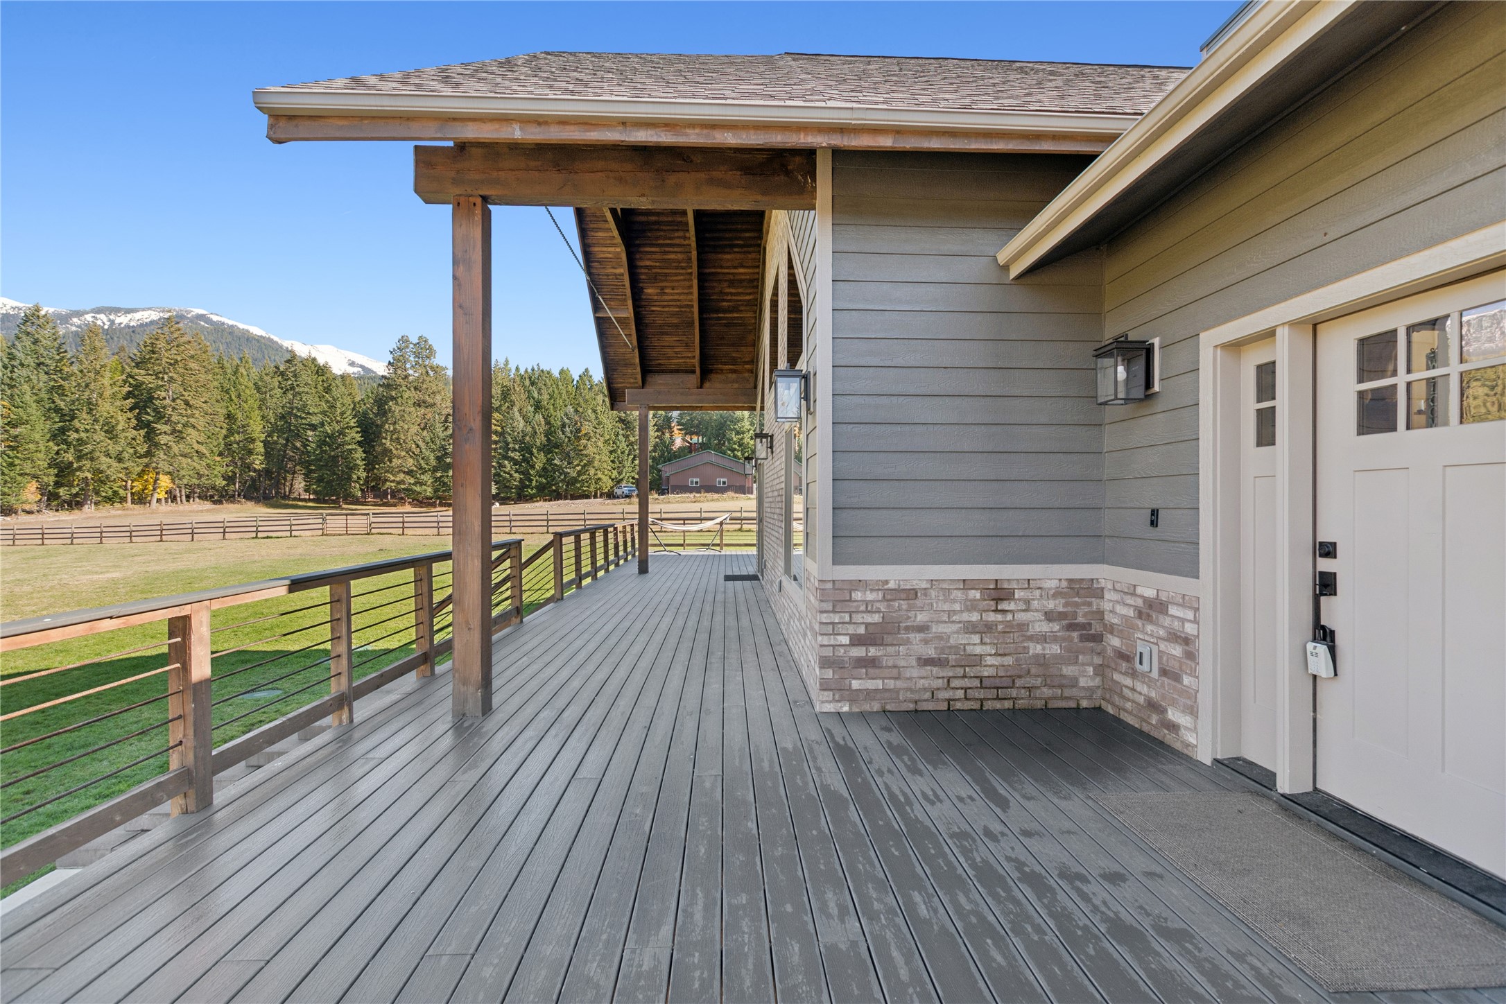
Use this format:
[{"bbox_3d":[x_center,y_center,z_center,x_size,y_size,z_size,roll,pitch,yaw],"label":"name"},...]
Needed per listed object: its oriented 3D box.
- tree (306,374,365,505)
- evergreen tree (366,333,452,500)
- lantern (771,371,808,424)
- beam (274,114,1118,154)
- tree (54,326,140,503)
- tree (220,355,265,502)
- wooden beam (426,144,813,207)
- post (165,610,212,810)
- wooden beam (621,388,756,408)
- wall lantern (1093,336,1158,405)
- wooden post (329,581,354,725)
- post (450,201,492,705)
[{"bbox_3d":[-46.597,-6.828,70.000,6.694,14.706,6.694,0,0,-3],"label":"tree"},{"bbox_3d":[-40.587,-9.925,74.000,8.760,19.572,8.760,0,0,0],"label":"evergreen tree"},{"bbox_3d":[0.264,-0.716,4.175,0.250,0.353,0.190,0,0,-3],"label":"lantern"},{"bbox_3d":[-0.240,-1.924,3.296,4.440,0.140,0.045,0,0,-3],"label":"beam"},{"bbox_3d":[-73.111,-9.585,70.000,6.445,20.484,6.445,0,0,0],"label":"tree"},{"bbox_3d":[-65.104,-9.679,80.000,4.538,18.458,4.538,0,0,0],"label":"tree"},{"bbox_3d":[-0.820,-1.999,3.888,2.419,0.309,0.140,0,0,-3],"label":"wooden beam"},{"bbox_3d":[-2.386,0.872,2.672,0.094,0.885,0.092,0,0,-3],"label":"post"},{"bbox_3d":[-1.175,-1.967,12.040,2.455,0.295,0.140,0,0,-3],"label":"wooden beam"},{"bbox_3d":[2.120,-0.755,3.540,0.250,0.380,0.195,0,0,-3],"label":"wall lantern"},{"bbox_3d":[-2.401,0.886,3.689,0.087,0.830,0.088,0,0,-3],"label":"wooden post"},{"bbox_3d":[-1.733,-0.276,3.884,0.180,3.155,0.177,0,0,-3],"label":"post"}]

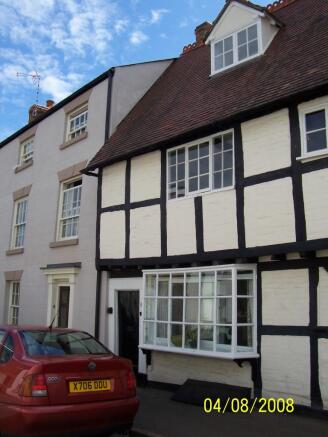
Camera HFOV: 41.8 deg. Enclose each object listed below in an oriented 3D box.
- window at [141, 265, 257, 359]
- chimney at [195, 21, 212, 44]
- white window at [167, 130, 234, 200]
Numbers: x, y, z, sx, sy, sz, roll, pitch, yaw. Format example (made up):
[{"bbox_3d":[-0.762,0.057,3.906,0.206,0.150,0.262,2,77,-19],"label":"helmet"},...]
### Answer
[{"bbox_3d":[0.461,1.541,7.269,2.305,1.383,0.400,-9,-14,42],"label":"window"},{"bbox_3d":[1.199,-5.075,12.197,0.440,0.660,0.500,-9,-14,42],"label":"chimney"},{"bbox_3d":[0.646,-0.903,7.611,1.508,1.009,0.100,-9,-14,42],"label":"white window"}]

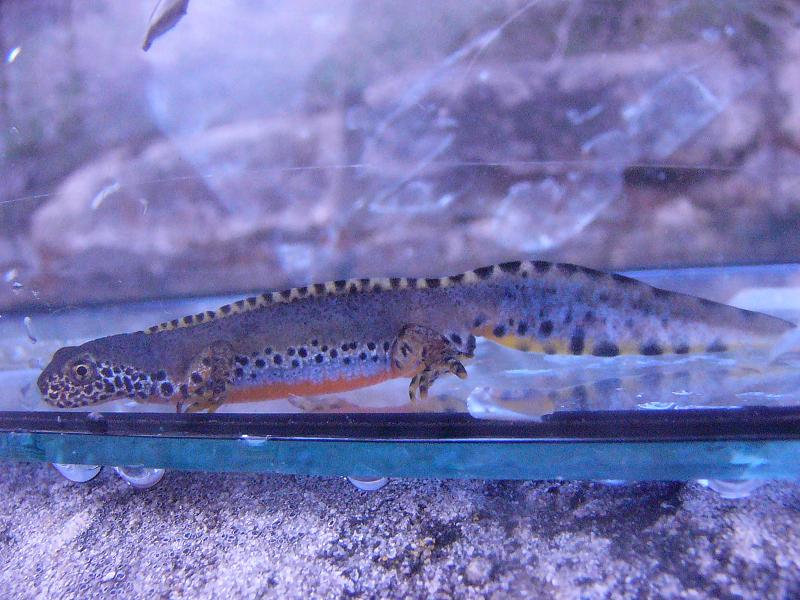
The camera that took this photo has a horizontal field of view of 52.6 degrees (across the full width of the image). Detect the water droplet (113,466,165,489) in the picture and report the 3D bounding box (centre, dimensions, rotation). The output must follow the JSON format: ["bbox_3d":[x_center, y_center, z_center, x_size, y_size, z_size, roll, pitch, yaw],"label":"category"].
[{"bbox_3d":[-0.027,0.019,0.085,0.005,0.002,0.005,-2,11,20],"label":"water droplet"}]

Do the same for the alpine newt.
[{"bbox_3d":[0.002,0.004,0.091,0.085,0.015,0.016,-6,10,0],"label":"alpine newt"}]

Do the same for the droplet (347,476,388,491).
[{"bbox_3d":[-0.003,0.018,0.080,0.004,0.002,0.004,-2,11,20],"label":"droplet"}]

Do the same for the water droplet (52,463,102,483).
[{"bbox_3d":[-0.035,0.018,0.087,0.005,0.002,0.005,-2,11,20],"label":"water droplet"}]

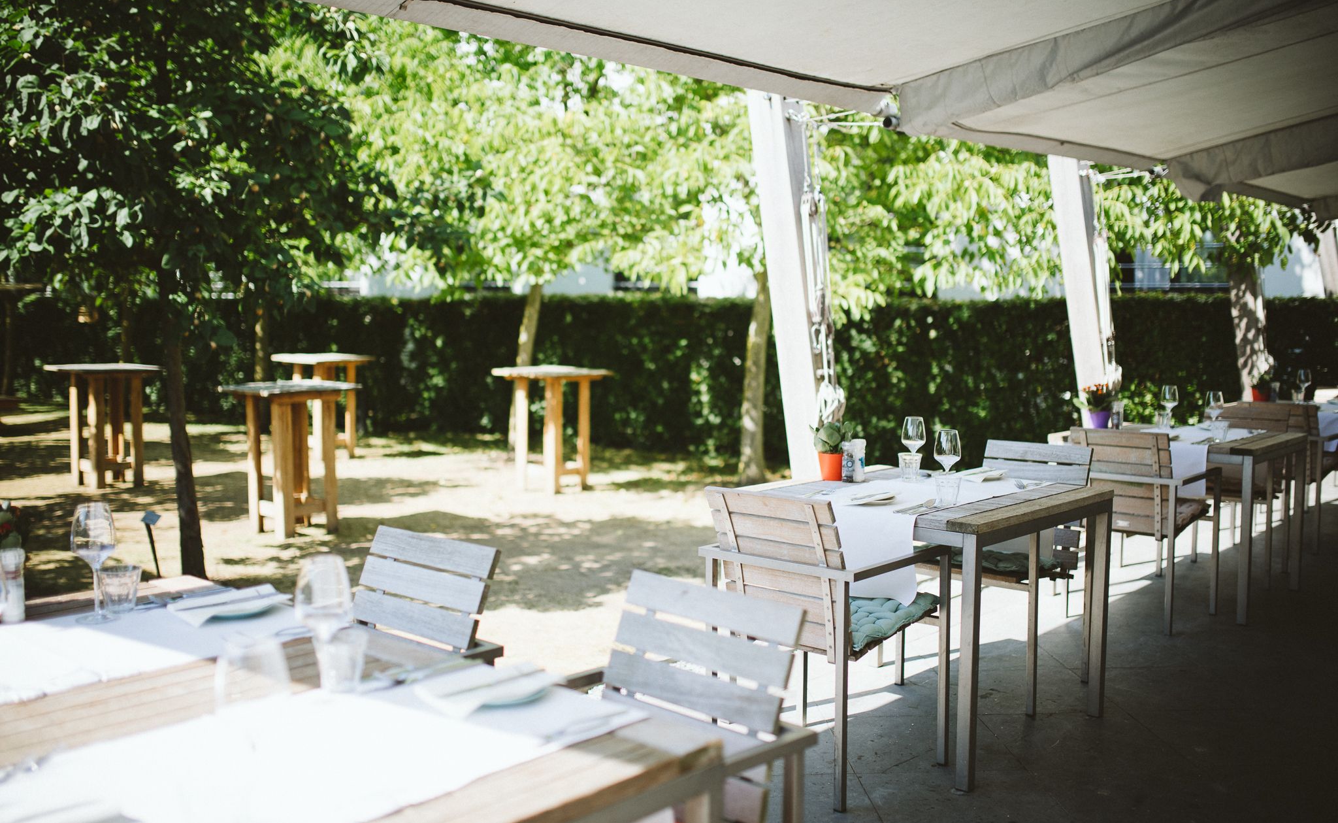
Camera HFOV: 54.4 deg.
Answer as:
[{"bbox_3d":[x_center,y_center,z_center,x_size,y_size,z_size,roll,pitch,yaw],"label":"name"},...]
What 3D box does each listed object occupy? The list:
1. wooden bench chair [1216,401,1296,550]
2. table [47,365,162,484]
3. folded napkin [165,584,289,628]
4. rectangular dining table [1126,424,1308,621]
[{"bbox_3d":[2.838,0.411,6.555,0.520,0.830,0.580,5,7,40],"label":"wooden bench chair"},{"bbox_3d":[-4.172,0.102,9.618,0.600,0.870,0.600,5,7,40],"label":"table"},{"bbox_3d":[-0.829,0.364,2.471,0.130,0.034,0.215,5,6,39],"label":"folded napkin"},{"bbox_3d":[2.414,0.482,6.138,0.885,0.750,0.880,5,7,40],"label":"rectangular dining table"}]

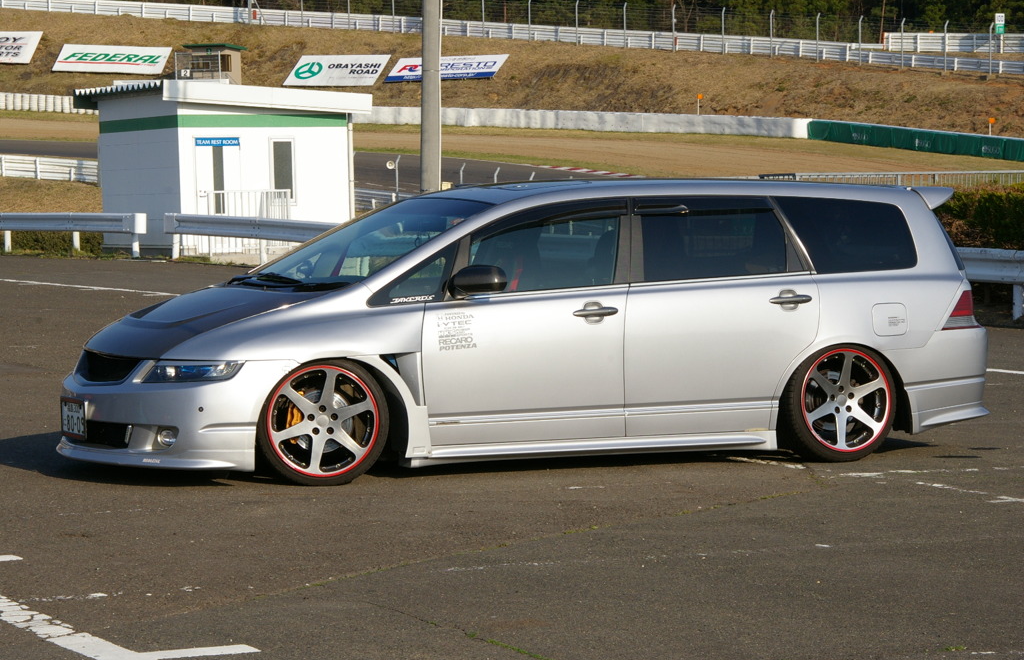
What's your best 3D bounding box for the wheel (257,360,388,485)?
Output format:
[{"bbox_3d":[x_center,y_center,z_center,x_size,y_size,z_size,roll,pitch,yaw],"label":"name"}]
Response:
[{"bbox_3d":[-0.874,0.412,15.455,0.630,0.620,0.235,0,3,0],"label":"wheel"}]

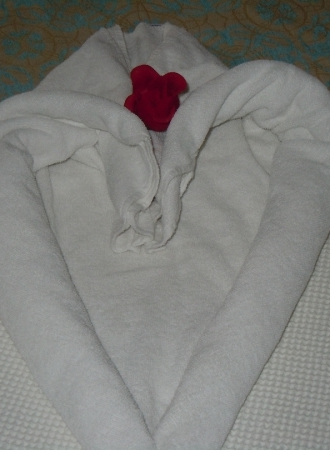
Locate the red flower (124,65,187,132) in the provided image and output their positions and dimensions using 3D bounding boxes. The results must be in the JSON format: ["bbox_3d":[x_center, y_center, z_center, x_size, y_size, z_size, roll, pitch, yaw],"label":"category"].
[{"bbox_3d":[-0.012,-0.160,1.491,0.080,0.052,0.080,1,45,-1],"label":"red flower"}]

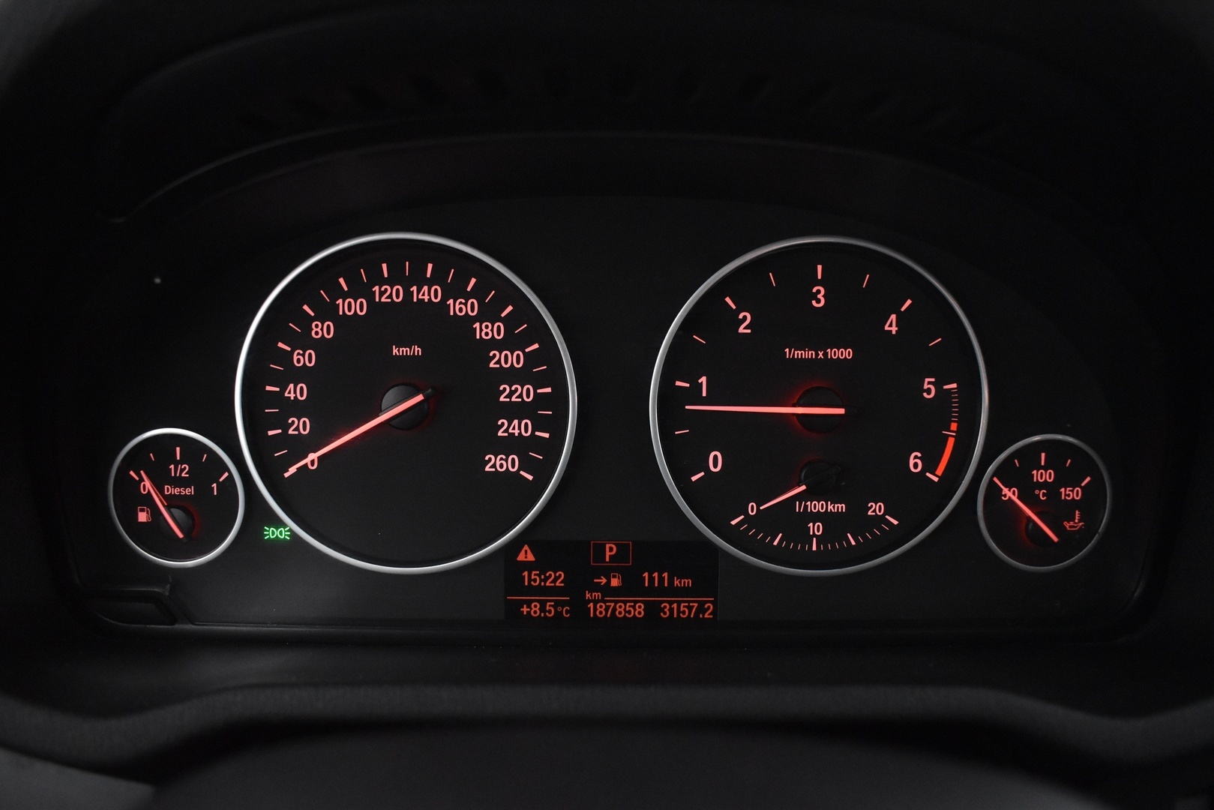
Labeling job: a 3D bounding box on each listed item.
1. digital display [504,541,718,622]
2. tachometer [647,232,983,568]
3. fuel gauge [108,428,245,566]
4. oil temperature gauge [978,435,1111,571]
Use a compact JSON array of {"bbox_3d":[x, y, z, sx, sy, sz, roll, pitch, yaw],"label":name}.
[{"bbox_3d":[0.001,0.052,0.271,0.064,0.025,0.007,0,5,0],"label":"digital display"},{"bbox_3d":[0.062,0.001,0.269,0.099,0.099,0.016,0,5,0],"label":"tachometer"},{"bbox_3d":[-0.126,0.027,0.269,0.040,0.040,0.013,0,5,0],"label":"fuel gauge"},{"bbox_3d":[0.129,0.029,0.271,0.040,0.040,0.013,0,5,0],"label":"oil temperature gauge"}]

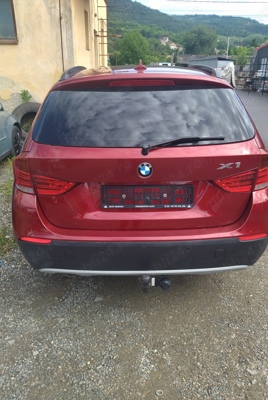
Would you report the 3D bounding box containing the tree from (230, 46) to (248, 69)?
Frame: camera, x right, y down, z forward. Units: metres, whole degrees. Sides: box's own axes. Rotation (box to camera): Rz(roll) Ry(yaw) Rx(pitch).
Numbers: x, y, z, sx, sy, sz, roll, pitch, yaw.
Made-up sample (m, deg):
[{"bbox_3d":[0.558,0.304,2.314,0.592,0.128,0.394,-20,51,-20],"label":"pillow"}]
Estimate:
[{"bbox_3d":[11.790,-15.590,34.867,2.010,2.860,2.010,0,24,-1],"label":"tree"}]

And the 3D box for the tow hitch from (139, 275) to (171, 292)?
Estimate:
[{"bbox_3d":[0.123,0.498,1.871,0.190,0.100,0.140,0,24,-1],"label":"tow hitch"}]

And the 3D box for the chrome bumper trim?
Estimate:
[{"bbox_3d":[0.073,0.426,1.947,1.346,0.055,0.120,0,24,-1],"label":"chrome bumper trim"}]

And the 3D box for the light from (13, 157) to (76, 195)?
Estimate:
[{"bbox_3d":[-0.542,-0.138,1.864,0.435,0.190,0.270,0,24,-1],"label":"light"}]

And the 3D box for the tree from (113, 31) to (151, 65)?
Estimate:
[{"bbox_3d":[-0.433,-26.078,54.062,6.580,5.940,6.580,0,24,-1],"label":"tree"}]

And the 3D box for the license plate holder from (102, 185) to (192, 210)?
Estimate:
[{"bbox_3d":[0.079,-0.019,1.780,0.530,0.135,0.030,0,16,-1],"label":"license plate holder"}]

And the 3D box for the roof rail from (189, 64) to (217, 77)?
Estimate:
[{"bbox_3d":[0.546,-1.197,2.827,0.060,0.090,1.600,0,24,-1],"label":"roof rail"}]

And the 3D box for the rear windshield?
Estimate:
[{"bbox_3d":[0.064,-0.469,1.754,1.256,0.426,0.120,0,-16,-1],"label":"rear windshield"}]

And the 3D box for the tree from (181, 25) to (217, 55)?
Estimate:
[{"bbox_3d":[16.727,-40.197,80.912,9.340,9.530,9.340,0,24,-1],"label":"tree"}]

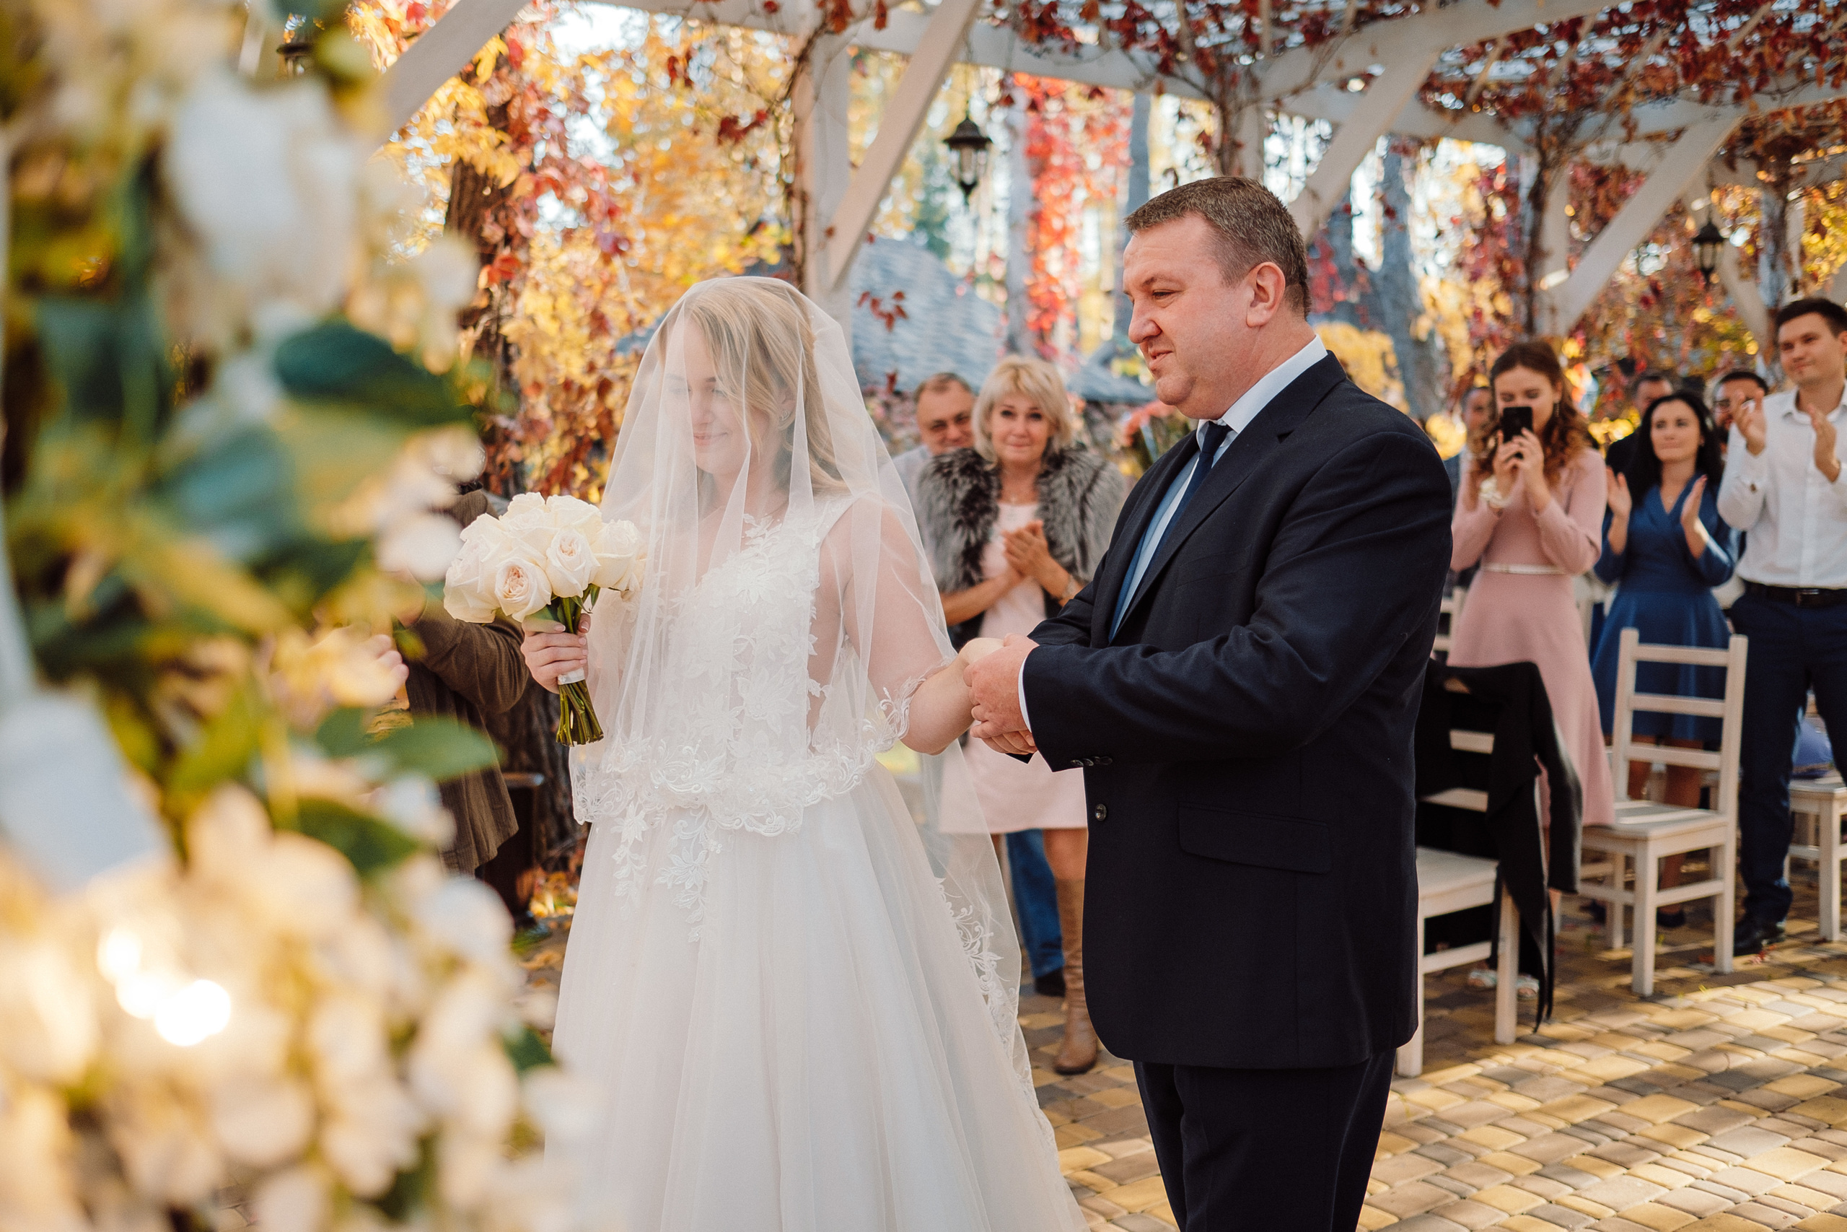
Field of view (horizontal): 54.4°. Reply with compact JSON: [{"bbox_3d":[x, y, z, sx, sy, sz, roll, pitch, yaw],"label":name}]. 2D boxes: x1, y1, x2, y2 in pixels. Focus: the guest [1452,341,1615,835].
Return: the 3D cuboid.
[{"bbox_3d":[1.643,0.142,4.897,0.485,1.752,0.426,1,4,21],"label":"guest"}]

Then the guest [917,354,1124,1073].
[{"bbox_3d":[0.233,0.230,4.298,0.505,1.683,0.396,0,4,5],"label":"guest"}]

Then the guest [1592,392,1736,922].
[{"bbox_3d":[2.339,0.127,5.680,0.465,1.663,0.396,1,4,25],"label":"guest"}]

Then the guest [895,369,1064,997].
[{"bbox_3d":[0.109,0.179,4.923,0.515,1.703,0.356,-1,4,0],"label":"guest"}]

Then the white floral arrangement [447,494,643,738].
[{"bbox_3d":[-0.439,0.006,2.090,0.230,0.285,0.225,-5,8,30],"label":"white floral arrangement"}]

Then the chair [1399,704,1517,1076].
[{"bbox_3d":[1.203,0.583,4.444,0.475,0.941,0.383,-4,5,-37],"label":"chair"}]

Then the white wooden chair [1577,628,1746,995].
[{"bbox_3d":[2.017,0.533,5.076,0.475,0.941,0.383,-3,5,-35],"label":"white wooden chair"}]

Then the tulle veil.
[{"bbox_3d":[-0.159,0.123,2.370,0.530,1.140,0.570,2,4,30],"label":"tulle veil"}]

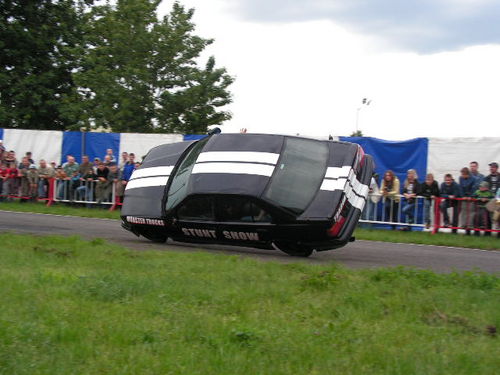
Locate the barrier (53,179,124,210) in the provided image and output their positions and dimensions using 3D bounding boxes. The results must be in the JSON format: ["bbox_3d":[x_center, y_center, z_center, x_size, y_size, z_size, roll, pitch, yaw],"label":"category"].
[{"bbox_3d":[-5.900,0.240,27.400,2.500,1.000,0.500,3,1,22],"label":"barrier"}]

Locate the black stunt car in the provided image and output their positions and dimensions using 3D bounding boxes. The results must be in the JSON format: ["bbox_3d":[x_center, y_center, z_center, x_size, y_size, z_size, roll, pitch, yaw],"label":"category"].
[{"bbox_3d":[-0.208,-0.005,12.550,4.420,1.730,1.370,2,-35,31],"label":"black stunt car"}]

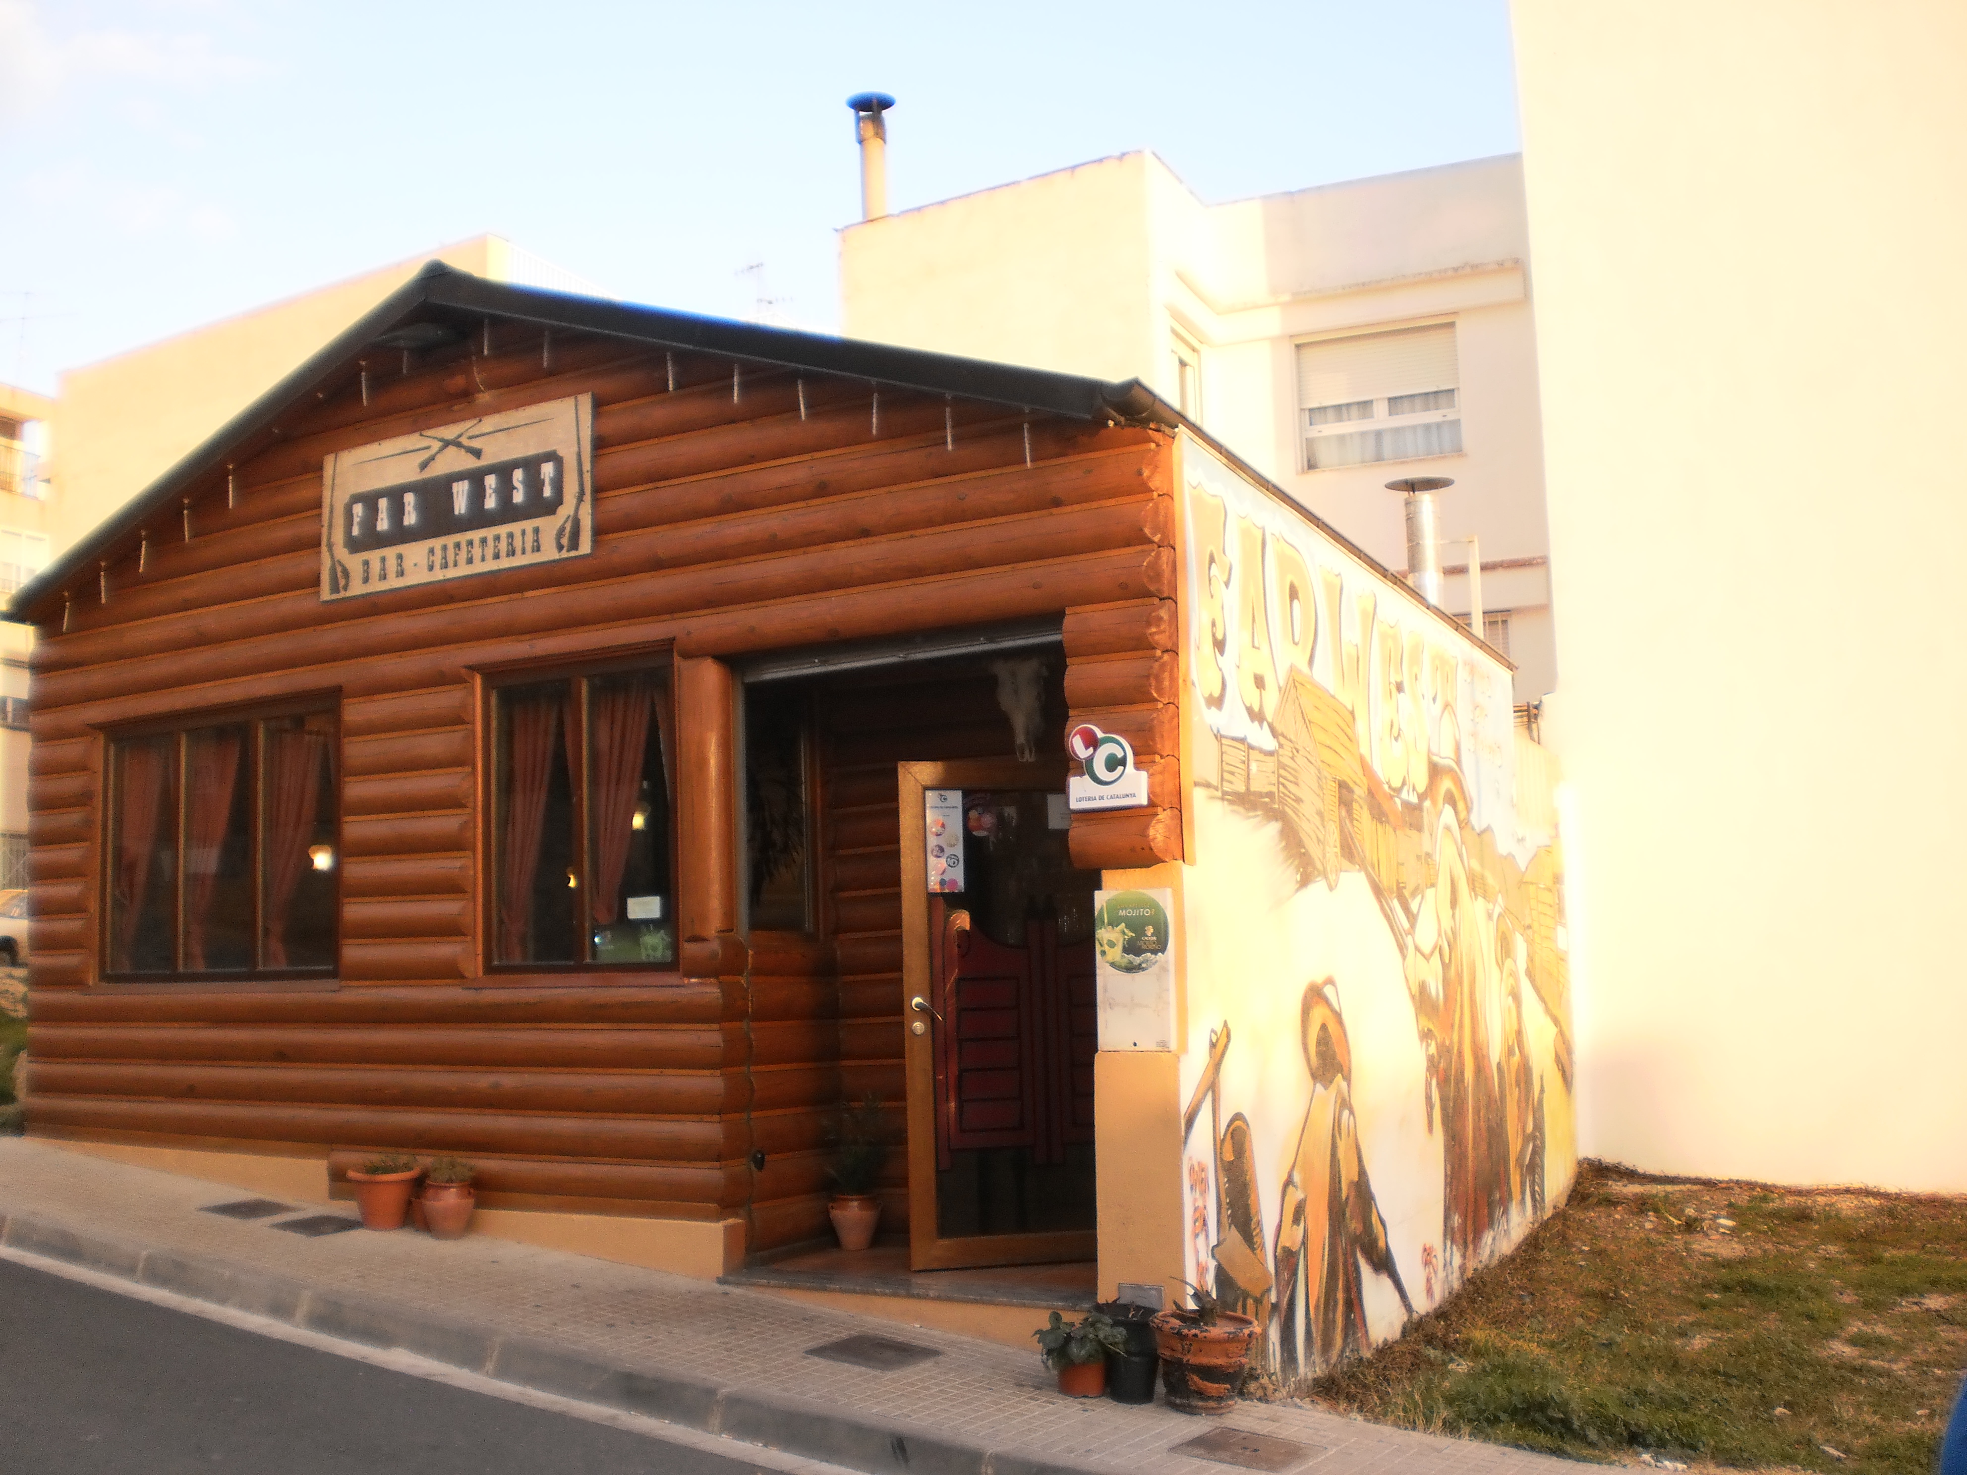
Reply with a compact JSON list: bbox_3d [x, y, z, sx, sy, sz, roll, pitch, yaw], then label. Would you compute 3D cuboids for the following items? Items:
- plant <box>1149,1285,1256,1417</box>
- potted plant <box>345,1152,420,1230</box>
[{"bbox_3d":[0.736,2.012,6.807,0.363,0.394,0.363,3,-3,0],"label":"plant"},{"bbox_3d":[-2.664,2.000,9.069,0.334,0.325,0.334,1,-3,34],"label":"potted plant"}]

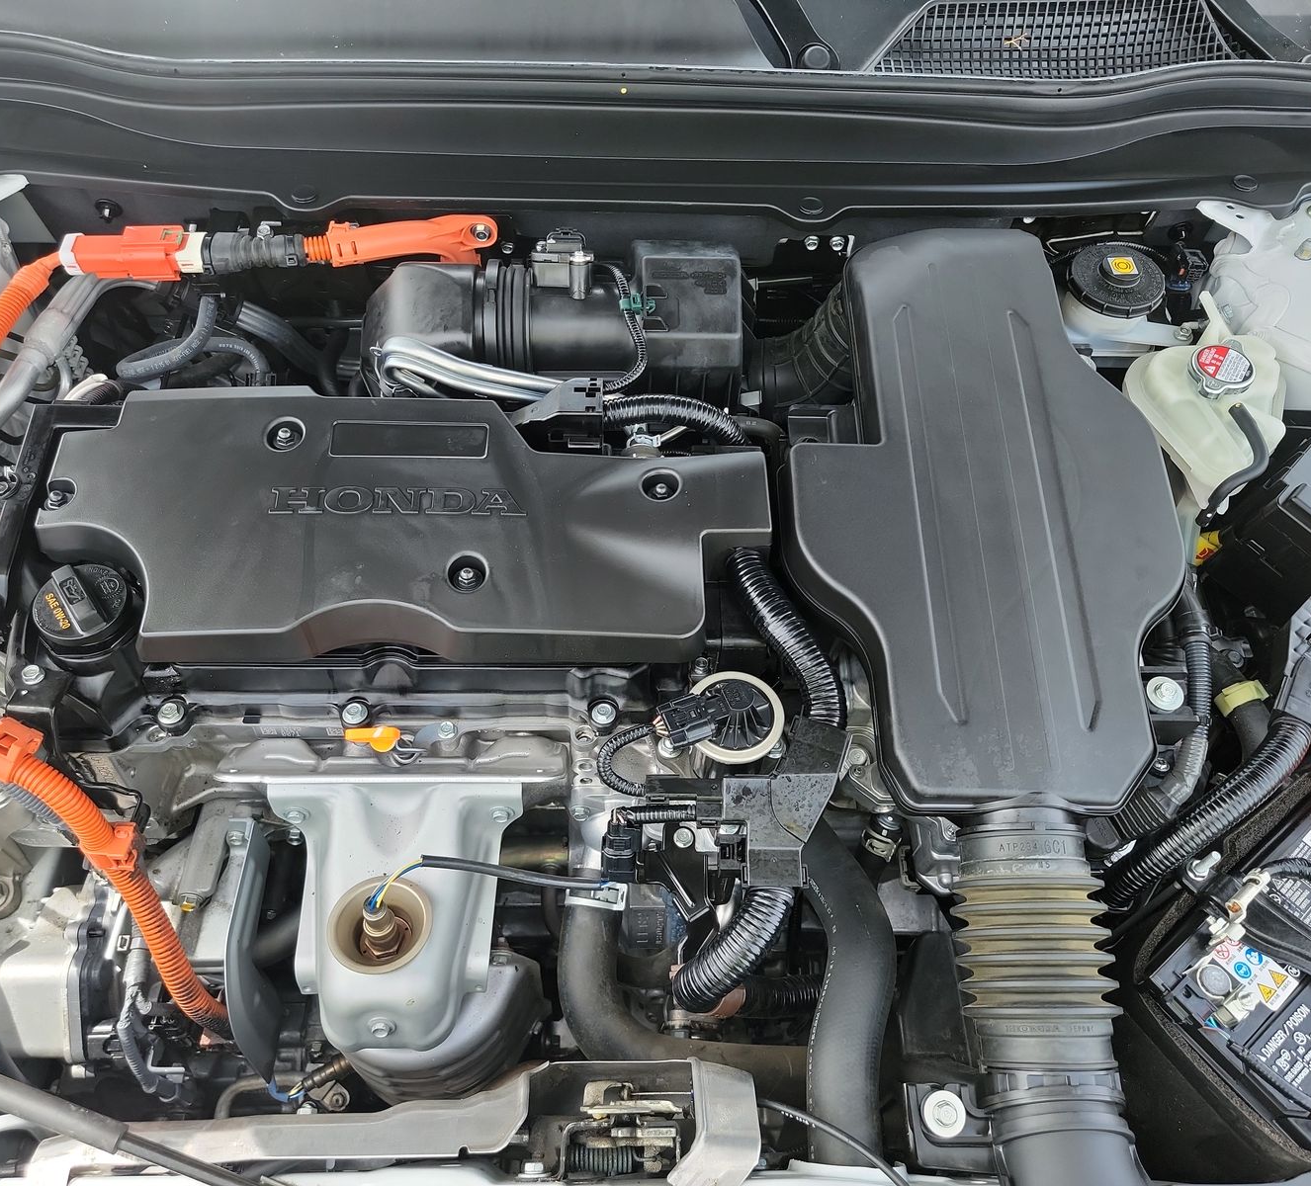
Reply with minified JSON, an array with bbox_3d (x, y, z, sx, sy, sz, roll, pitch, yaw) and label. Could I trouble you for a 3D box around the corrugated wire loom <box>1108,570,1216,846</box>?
[{"bbox_3d":[0.331,0.075,0.725,0.075,0.093,0.156,0,56,-1],"label":"corrugated wire loom"}]

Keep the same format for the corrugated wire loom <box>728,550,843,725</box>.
[{"bbox_3d":[0.081,0.026,0.684,0.029,0.056,0.119,-21,59,-14],"label":"corrugated wire loom"}]

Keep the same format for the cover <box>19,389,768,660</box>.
[{"bbox_3d":[-0.151,-0.045,0.689,0.444,0.053,0.188,0,56,-1],"label":"cover"}]

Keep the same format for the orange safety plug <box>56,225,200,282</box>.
[{"bbox_3d":[-0.353,-0.227,0.732,0.088,0.030,0.029,0,56,-1],"label":"orange safety plug"}]

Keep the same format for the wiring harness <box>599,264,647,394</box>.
[{"bbox_3d":[-0.022,-0.180,0.745,0.034,0.051,0.078,0,56,-1],"label":"wiring harness"}]

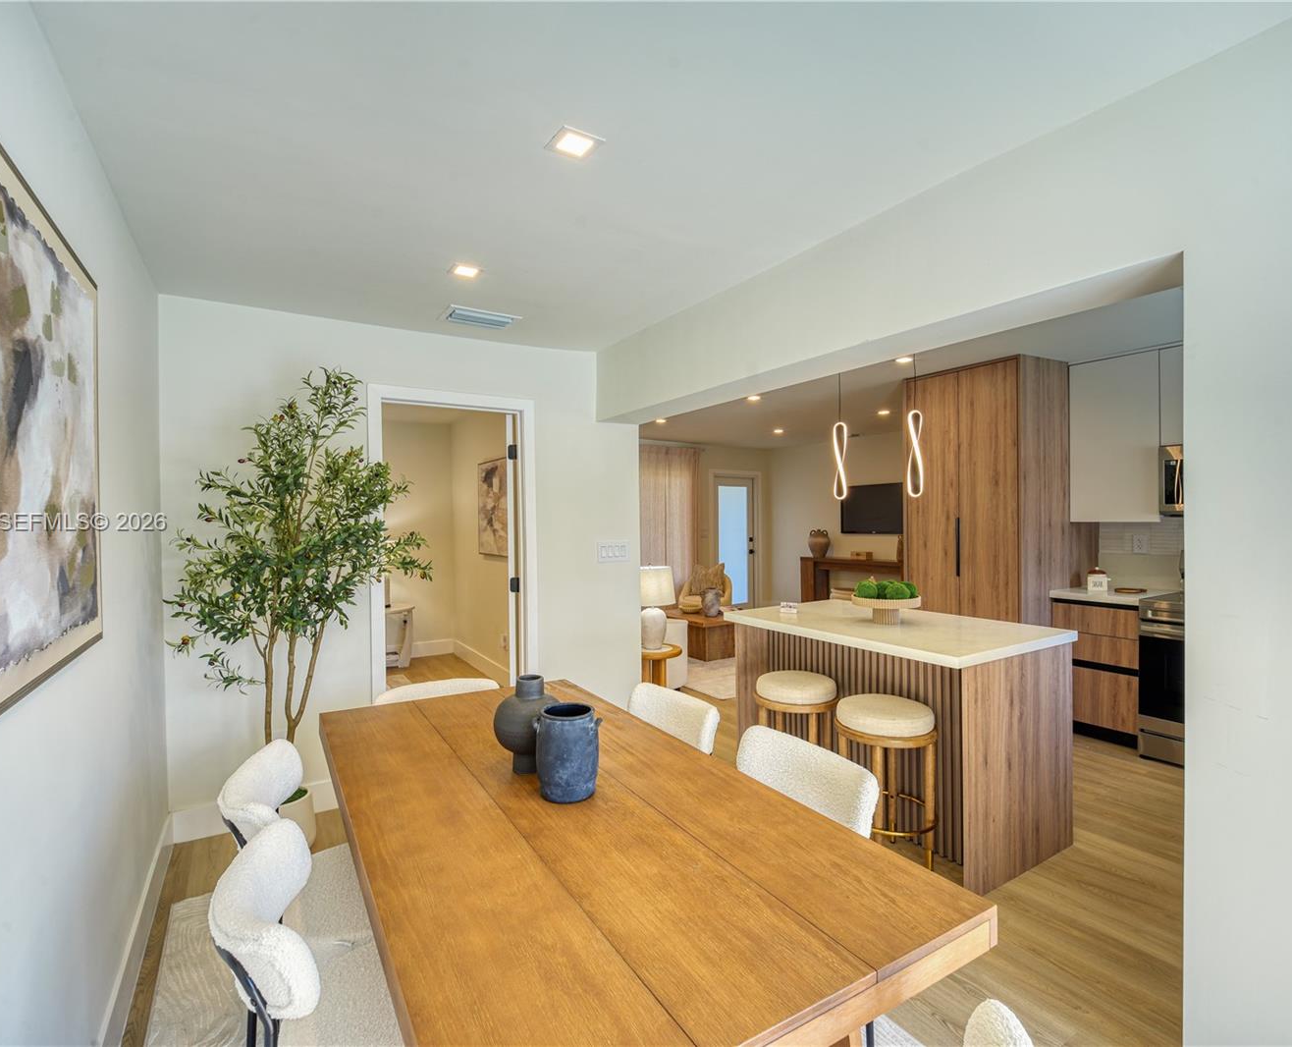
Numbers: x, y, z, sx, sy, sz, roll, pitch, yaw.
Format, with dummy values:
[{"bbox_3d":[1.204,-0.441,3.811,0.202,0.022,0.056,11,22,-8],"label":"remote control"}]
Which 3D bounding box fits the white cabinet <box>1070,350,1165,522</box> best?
[{"bbox_3d":[3.159,-0.540,4.034,0.380,1.055,0.485,-1,1,-33],"label":"white cabinet"}]

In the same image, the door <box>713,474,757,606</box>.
[{"bbox_3d":[1.298,0.353,8.712,0.770,2.030,0.050,-1,1,-33],"label":"door"}]

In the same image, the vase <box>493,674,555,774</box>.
[{"bbox_3d":[-0.327,0.557,1.704,0.200,0.240,0.200,0,1,0],"label":"vase"}]

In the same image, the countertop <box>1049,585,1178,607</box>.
[{"bbox_3d":[3.038,0.459,3.951,0.680,0.042,0.480,-1,1,-33],"label":"countertop"}]

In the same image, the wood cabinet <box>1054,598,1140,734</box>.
[{"bbox_3d":[3.093,0.945,4.050,0.600,0.880,0.470,-1,1,-32],"label":"wood cabinet"}]

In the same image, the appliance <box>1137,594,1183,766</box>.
[{"bbox_3d":[3.376,0.899,3.433,0.700,0.925,0.760,-1,1,-33],"label":"appliance"}]

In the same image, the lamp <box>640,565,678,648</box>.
[{"bbox_3d":[0.042,0.604,4.478,0.360,0.610,0.360,-1,1,0],"label":"lamp"}]

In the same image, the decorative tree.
[{"bbox_3d":[-1.431,0.348,2.636,1.000,2.070,0.780,-1,1,-32],"label":"decorative tree"}]

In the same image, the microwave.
[{"bbox_3d":[3.514,-0.262,3.537,0.410,0.420,0.760,-1,1,-32],"label":"microwave"}]

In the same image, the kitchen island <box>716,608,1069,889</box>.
[{"bbox_3d":[1.186,0.950,3.043,0.960,0.920,1.345,-1,1,-32],"label":"kitchen island"}]

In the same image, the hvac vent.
[{"bbox_3d":[-0.850,-1.044,3.151,0.385,0.030,0.265,-1,1,-33],"label":"hvac vent"}]

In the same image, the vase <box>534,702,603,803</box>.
[{"bbox_3d":[-0.199,0.575,1.549,0.166,0.205,0.154,0,1,0],"label":"vase"}]

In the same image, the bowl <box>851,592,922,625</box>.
[{"bbox_3d":[1.171,0.406,2.926,0.330,0.125,0.330,-1,1,0],"label":"bowl"}]

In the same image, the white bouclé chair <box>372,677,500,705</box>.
[{"bbox_3d":[-0.710,1.019,2.273,0.500,0.790,0.550,-1,1,-33],"label":"white bouclé chair"}]

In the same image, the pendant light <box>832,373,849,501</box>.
[{"bbox_3d":[1.010,-0.578,3.181,0.090,0.910,0.090,-1,1,-33],"label":"pendant light"}]

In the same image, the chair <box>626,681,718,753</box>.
[{"bbox_3d":[-0.069,1.035,2.120,0.550,0.790,0.480,-1,1,-32],"label":"chair"}]

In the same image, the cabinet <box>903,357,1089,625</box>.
[{"bbox_3d":[2.569,0.163,4.475,0.970,2.440,0.840,-1,1,-32],"label":"cabinet"}]

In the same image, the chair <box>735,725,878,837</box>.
[{"bbox_3d":[0.262,1.016,1.577,0.550,0.790,0.490,-1,1,-33],"label":"chair"}]

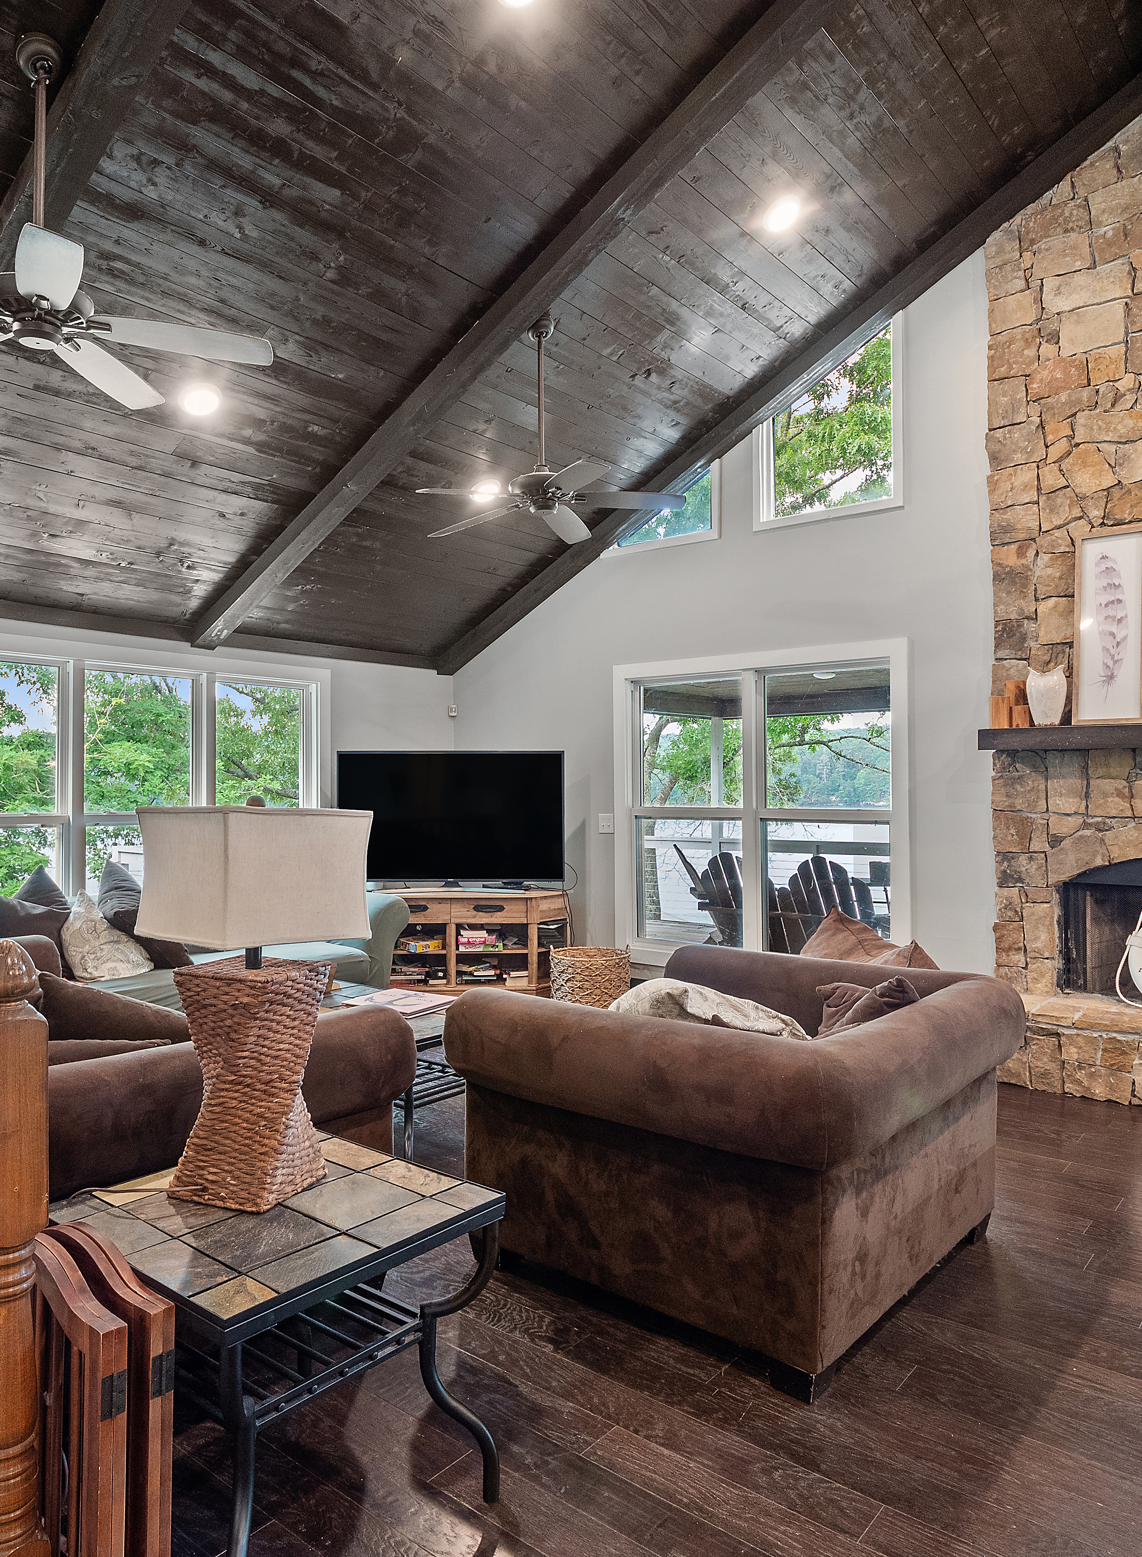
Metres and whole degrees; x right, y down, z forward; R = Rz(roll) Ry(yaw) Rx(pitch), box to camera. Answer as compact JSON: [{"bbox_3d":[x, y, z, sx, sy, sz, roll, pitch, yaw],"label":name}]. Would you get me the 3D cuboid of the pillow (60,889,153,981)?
[{"bbox_3d":[-2.262,0.751,4.629,0.160,0.430,0.430,-19,-12,36],"label":"pillow"}]

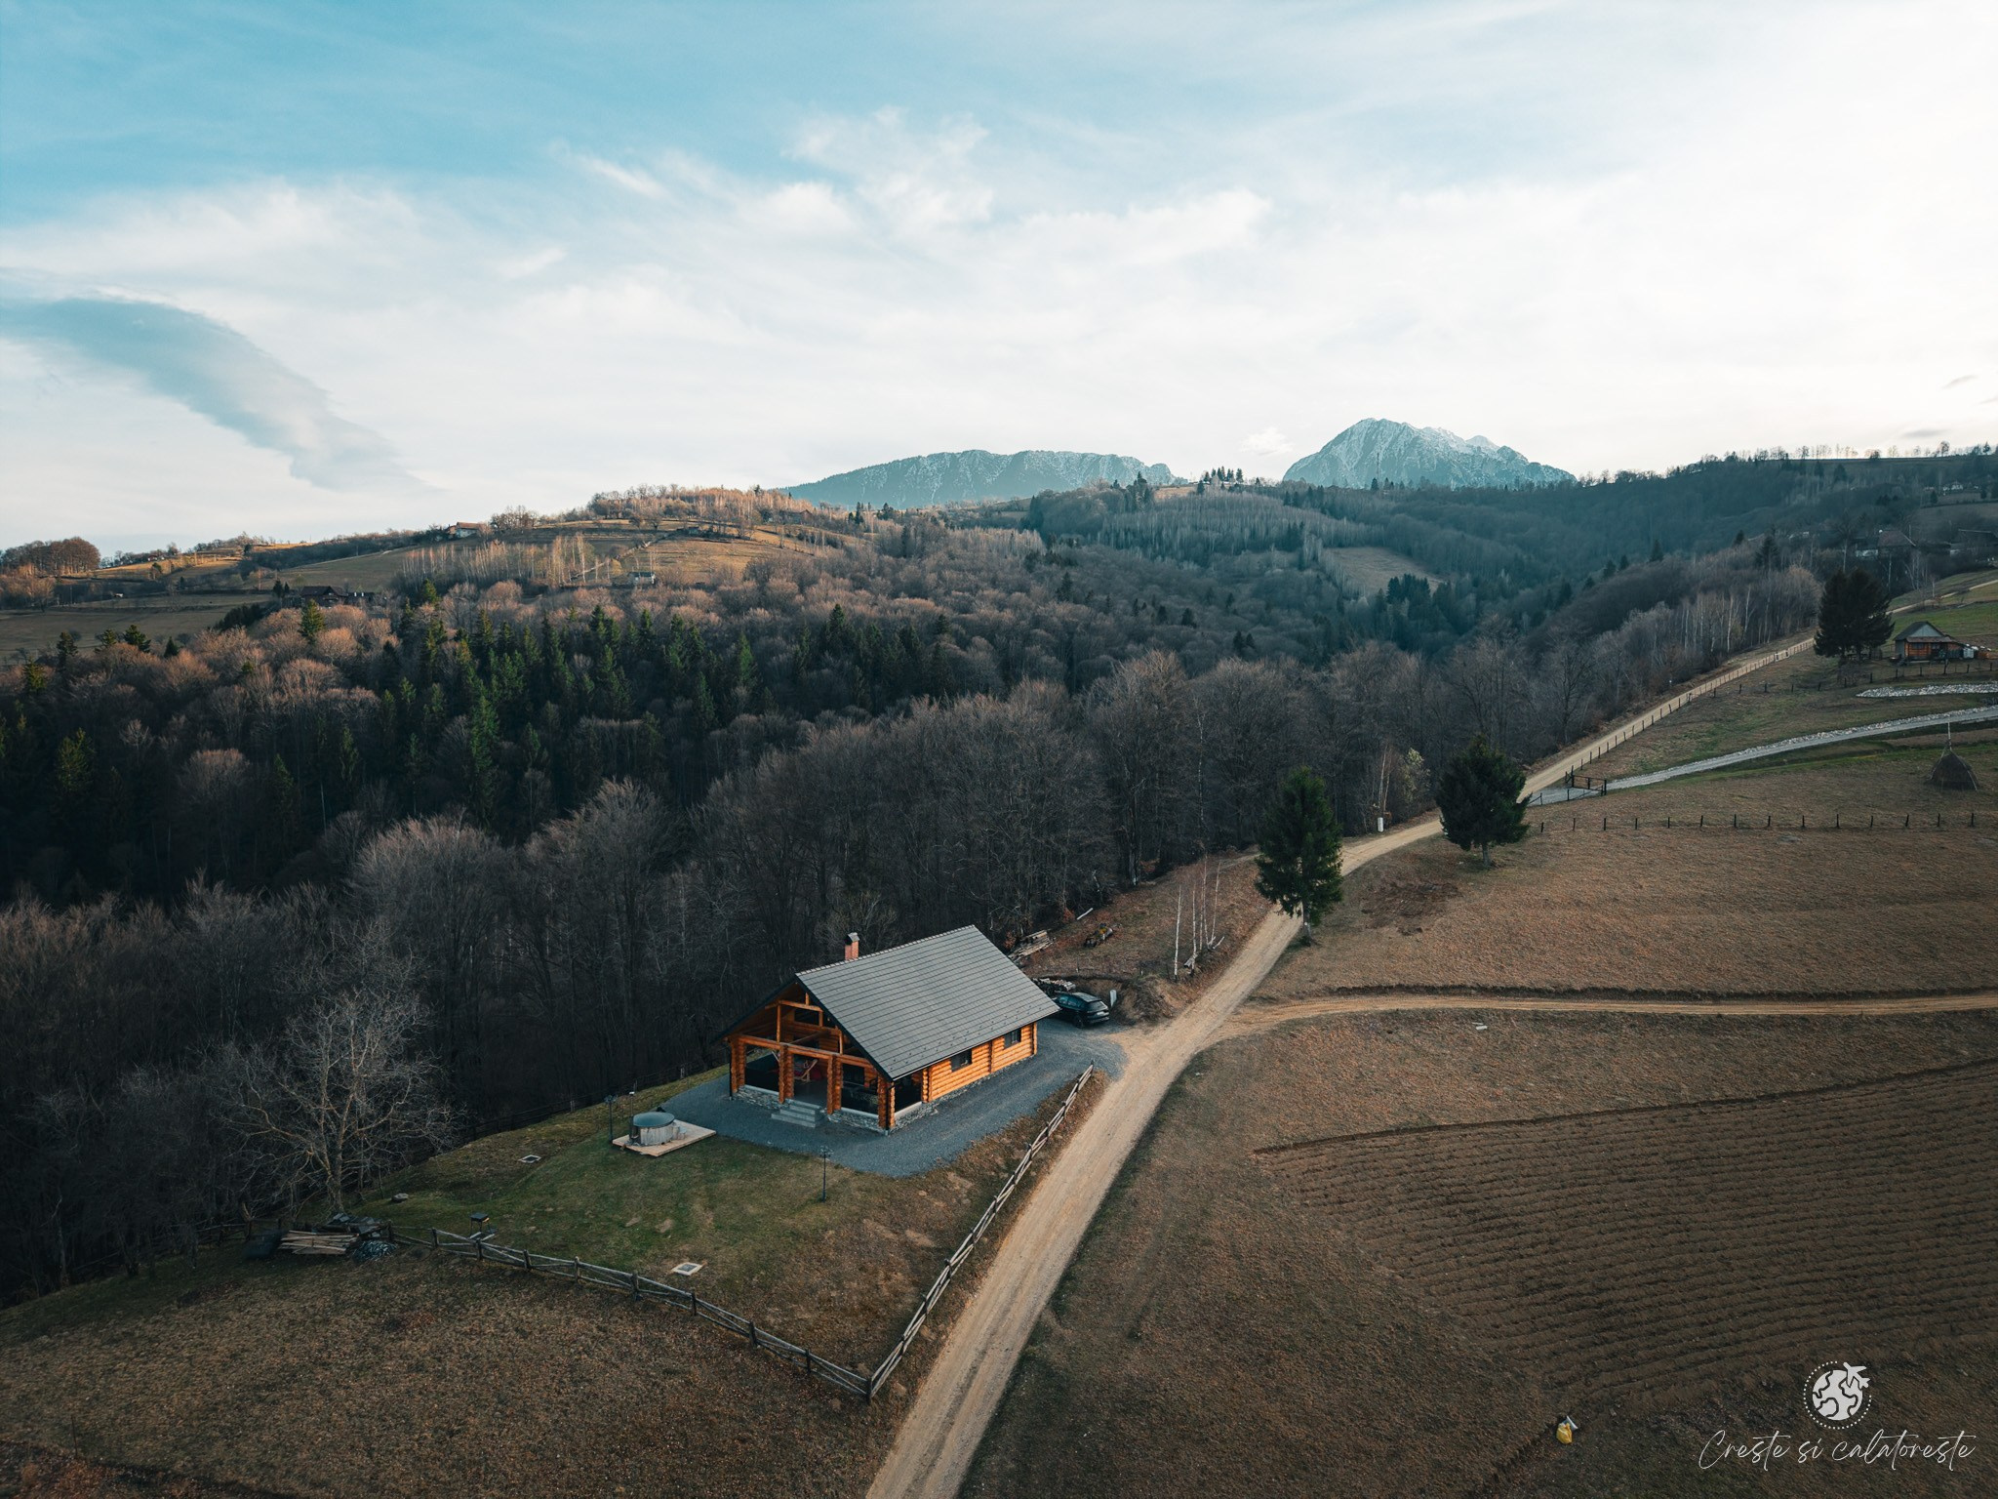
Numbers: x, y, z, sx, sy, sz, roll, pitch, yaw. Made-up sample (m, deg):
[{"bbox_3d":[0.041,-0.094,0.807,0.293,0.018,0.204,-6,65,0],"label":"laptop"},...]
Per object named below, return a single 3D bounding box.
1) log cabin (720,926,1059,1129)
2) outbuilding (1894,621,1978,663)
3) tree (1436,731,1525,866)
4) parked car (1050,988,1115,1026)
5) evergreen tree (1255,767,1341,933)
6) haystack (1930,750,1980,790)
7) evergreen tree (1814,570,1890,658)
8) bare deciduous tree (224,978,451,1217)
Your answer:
[{"bbox_3d":[-5.668,13.983,74.421,11.770,7.750,15.230,3,5,34],"label":"log cabin"},{"bbox_3d":[119.363,-13.661,177.000,7.200,5.290,5.200,1,4,21],"label":"outbuilding"},{"bbox_3d":[40.279,4.327,115.500,7.130,11.130,7.130,1,4,19],"label":"tree"},{"bbox_3d":[4.401,15.718,84.943,1.900,1.580,4.450,-4,6,-44],"label":"parked car"},{"bbox_3d":[21.201,7.288,98.000,6.150,12.040,6.150,1,4,12],"label":"evergreen tree"},{"bbox_3d":[93.131,2.054,135.000,3.820,3.950,3.820,3,5,35],"label":"haystack"},{"bbox_3d":[110.224,-17.345,179.000,8.590,12.300,7.730,2,5,31],"label":"evergreen tree"},{"bbox_3d":[-29.277,15.522,61.500,9.260,10.190,9.260,-2,4,-26],"label":"bare deciduous tree"}]

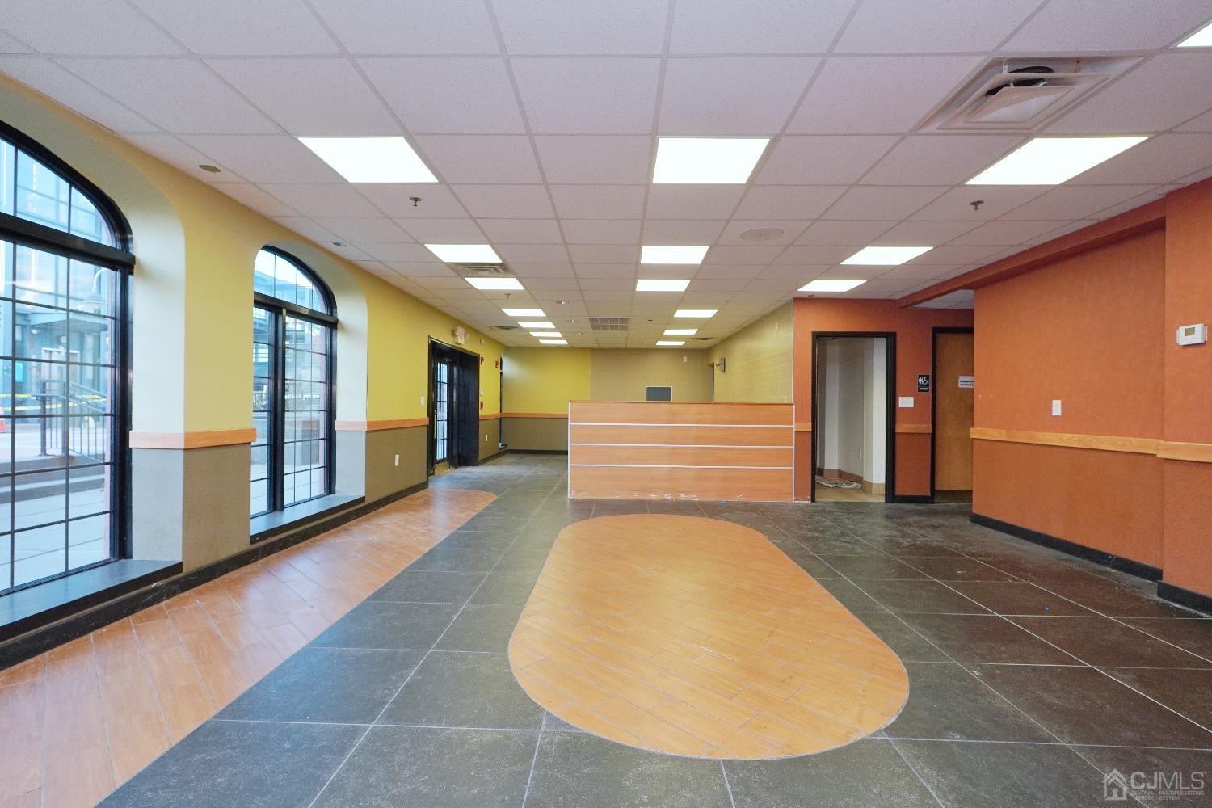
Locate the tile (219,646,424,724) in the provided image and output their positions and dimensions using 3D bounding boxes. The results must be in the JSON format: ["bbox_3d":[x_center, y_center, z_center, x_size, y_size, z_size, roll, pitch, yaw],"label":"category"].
[{"bbox_3d":[-1.094,1.126,2.174,0.578,0.012,0.578,1,0,1],"label":"tile"}]

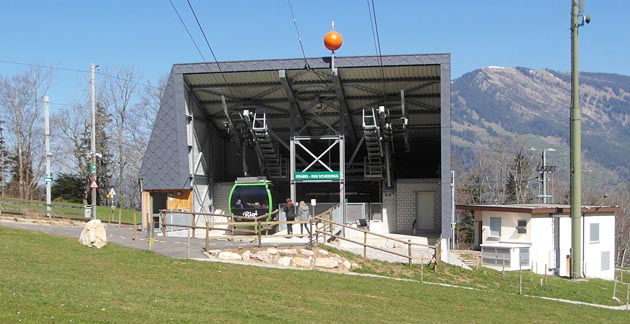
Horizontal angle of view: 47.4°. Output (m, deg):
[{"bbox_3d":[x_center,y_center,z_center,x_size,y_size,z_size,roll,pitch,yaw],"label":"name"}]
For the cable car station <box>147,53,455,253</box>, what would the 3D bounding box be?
[{"bbox_3d":[-0.930,-0.150,36.700,15.200,8.500,11.000,0,-1,10],"label":"cable car station"}]

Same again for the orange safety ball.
[{"bbox_3d":[0.799,-5.250,31.000,0.800,0.800,0.800,0,-1,0],"label":"orange safety ball"}]

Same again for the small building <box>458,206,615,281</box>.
[{"bbox_3d":[14.300,4.950,46.500,7.000,4.400,7.400,0,-1,-25],"label":"small building"}]

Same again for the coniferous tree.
[{"bbox_3d":[-19.978,-0.861,65.000,3.300,9.500,3.300,0,-1,0],"label":"coniferous tree"}]

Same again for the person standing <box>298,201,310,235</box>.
[{"bbox_3d":[-0.483,2.622,33.000,0.540,1.690,0.380,0,-1,3],"label":"person standing"}]

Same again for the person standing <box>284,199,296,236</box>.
[{"bbox_3d":[-1.127,2.567,33.000,0.520,1.760,0.360,0,-1,0],"label":"person standing"}]

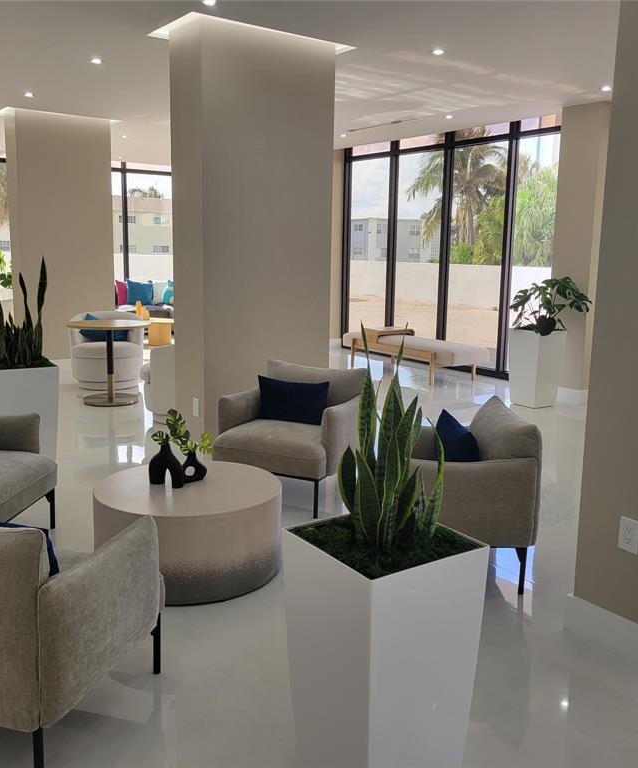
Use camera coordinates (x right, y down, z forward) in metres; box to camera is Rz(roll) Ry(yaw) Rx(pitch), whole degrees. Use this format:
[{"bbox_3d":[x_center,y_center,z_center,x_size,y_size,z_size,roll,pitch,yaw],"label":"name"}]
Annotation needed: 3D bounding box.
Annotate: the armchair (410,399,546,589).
[{"bbox_3d":[0.569,0.477,3.584,0.720,0.750,0.725,1,10,0],"label":"armchair"}]

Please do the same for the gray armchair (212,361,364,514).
[{"bbox_3d":[-0.164,0.295,4.565,0.705,0.744,0.730,5,10,24],"label":"gray armchair"}]

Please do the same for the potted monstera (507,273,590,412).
[{"bbox_3d":[2.164,-0.388,7.393,0.660,1.240,0.660,-6,12,-36],"label":"potted monstera"}]

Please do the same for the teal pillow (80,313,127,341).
[{"bbox_3d":[-2.293,-0.593,8.222,0.480,0.310,0.150,-2,-8,-20],"label":"teal pillow"}]

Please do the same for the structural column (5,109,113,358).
[{"bbox_3d":[-3.038,-1.633,9.141,1.085,2.940,0.430,-6,12,-35],"label":"structural column"}]

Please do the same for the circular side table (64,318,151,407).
[{"bbox_3d":[-1.982,-0.203,7.324,0.770,0.740,0.770,1,10,0],"label":"circular side table"}]

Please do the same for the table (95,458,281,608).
[{"bbox_3d":[-0.592,0.652,3.541,0.847,0.379,0.847,1,10,0],"label":"table"}]

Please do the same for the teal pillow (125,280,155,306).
[{"bbox_3d":[-3.131,-1.605,13.492,0.470,0.450,0.160,-6,-3,-35],"label":"teal pillow"}]

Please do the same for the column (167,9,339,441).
[{"bbox_3d":[-0.459,-0.914,5.390,1.019,2.843,0.449,-6,12,-36],"label":"column"}]

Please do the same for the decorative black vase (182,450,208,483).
[{"bbox_3d":[-0.582,0.377,3.555,0.120,0.149,0.050,-6,12,-36],"label":"decorative black vase"}]

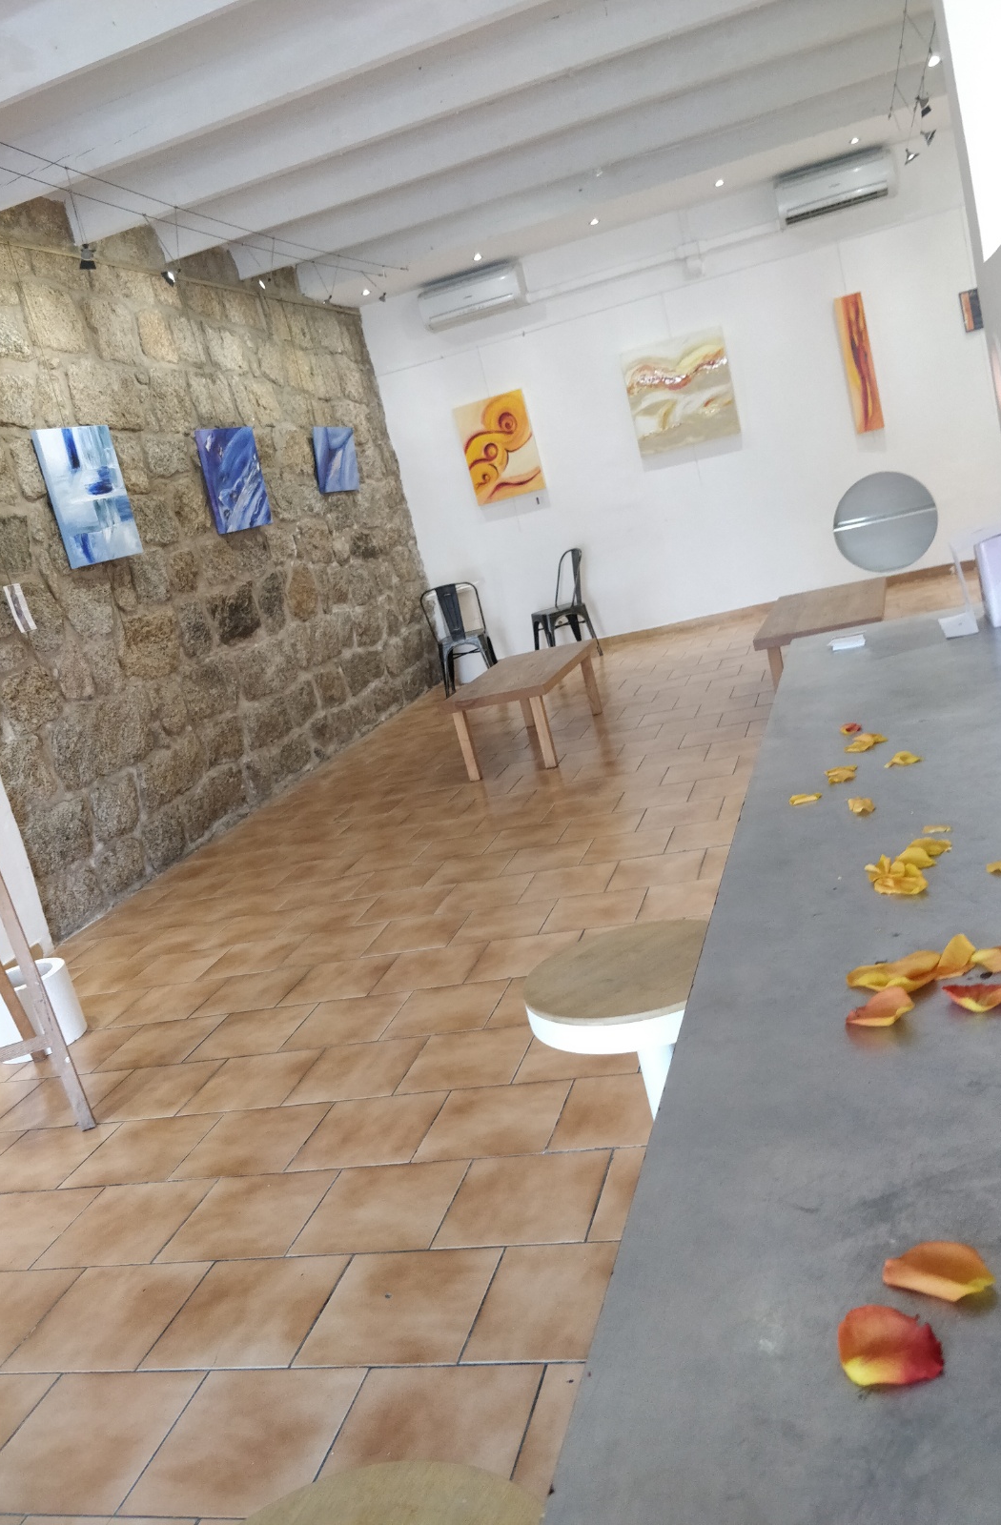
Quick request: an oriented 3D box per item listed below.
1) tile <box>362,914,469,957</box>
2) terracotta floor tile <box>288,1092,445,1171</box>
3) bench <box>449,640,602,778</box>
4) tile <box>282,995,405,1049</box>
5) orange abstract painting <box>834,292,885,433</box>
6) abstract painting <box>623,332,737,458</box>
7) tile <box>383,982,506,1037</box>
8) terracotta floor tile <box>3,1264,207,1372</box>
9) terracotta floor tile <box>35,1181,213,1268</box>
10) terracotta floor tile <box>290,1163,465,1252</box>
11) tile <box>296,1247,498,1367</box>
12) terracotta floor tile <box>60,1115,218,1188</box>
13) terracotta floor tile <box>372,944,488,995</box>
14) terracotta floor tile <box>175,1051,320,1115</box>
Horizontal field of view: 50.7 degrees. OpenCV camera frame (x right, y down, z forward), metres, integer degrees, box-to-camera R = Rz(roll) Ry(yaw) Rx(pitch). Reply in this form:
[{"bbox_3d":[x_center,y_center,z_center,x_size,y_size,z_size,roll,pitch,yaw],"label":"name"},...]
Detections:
[{"bbox_3d":[-0.301,0.634,3.860,0.333,0.013,0.297,-11,14,17],"label":"tile"},{"bbox_3d":[-0.327,0.934,2.669,0.338,0.010,0.286,-10,14,18],"label":"terracotta floor tile"},{"bbox_3d":[0.171,-0.316,6.177,0.610,0.450,1.180,-10,14,17],"label":"bench"},{"bbox_3d":[-0.477,0.815,3.320,0.330,0.010,0.310,-10,14,17],"label":"tile"},{"bbox_3d":[2.707,-2.999,7.966,0.195,1.000,0.030,-10,14,17],"label":"orange abstract painting"},{"bbox_3d":[1.401,-2.859,8.206,0.790,0.790,0.035,-11,14,17],"label":"abstract painting"},{"bbox_3d":[-0.160,0.756,3.219,0.333,0.013,0.297,-11,14,17],"label":"tile"},{"bbox_3d":[-0.824,1.173,2.236,0.339,0.010,0.293,-10,14,18],"label":"terracotta floor tile"},{"bbox_3d":[-0.899,1.116,2.553,0.330,0.010,0.310,-10,14,17],"label":"terracotta floor tile"},{"bbox_3d":[-0.261,0.994,2.355,0.335,0.010,0.287,-10,14,18],"label":"terracotta floor tile"},{"bbox_3d":[-0.189,1.056,2.047,0.333,0.013,0.297,-11,14,17],"label":"tile"},{"bbox_3d":[-0.961,1.054,2.857,0.330,0.010,0.310,-10,14,17],"label":"terracotta floor tile"},{"bbox_3d":[-0.232,0.696,3.550,0.330,0.010,0.310,-10,14,17],"label":"terracotta floor tile"},{"bbox_3d":[-0.720,0.936,3.085,0.336,0.010,0.290,-10,14,18],"label":"terracotta floor tile"}]

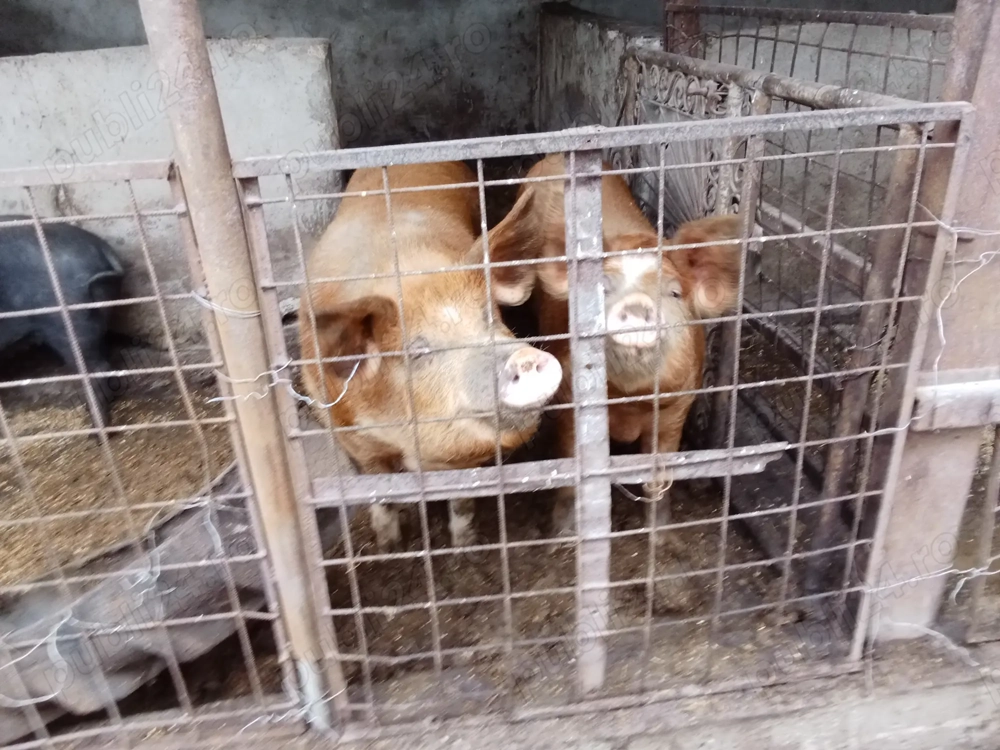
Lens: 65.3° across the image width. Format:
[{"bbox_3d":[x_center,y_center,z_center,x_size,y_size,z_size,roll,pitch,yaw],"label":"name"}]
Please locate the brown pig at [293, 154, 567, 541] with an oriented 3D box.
[{"bbox_3d":[-0.159,-0.055,1.748,0.437,0.706,1.266,-4,26,0],"label":"brown pig"}]

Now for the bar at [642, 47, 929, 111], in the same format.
[{"bbox_3d":[0.484,-0.651,1.673,0.047,0.047,1.345,-6,26,-5],"label":"bar"}]

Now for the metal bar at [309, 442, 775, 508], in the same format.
[{"bbox_3d":[0.096,0.168,1.322,0.807,0.049,0.018,-4,25,-7],"label":"metal bar"}]

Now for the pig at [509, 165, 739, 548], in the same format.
[{"bbox_3d":[0.215,-0.110,1.802,0.392,0.717,1.154,-4,26,-1],"label":"pig"}]

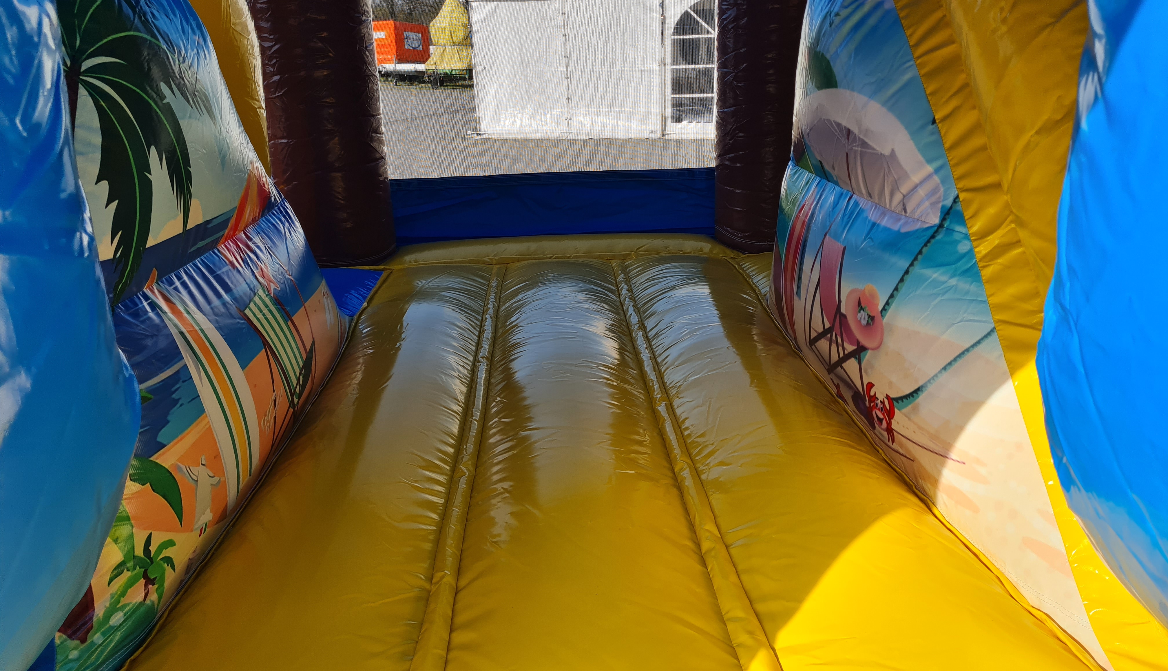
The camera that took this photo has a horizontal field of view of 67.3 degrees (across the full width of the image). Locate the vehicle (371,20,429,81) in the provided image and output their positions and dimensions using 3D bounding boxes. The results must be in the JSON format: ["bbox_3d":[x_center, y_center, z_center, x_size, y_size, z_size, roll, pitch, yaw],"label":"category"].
[{"bbox_3d":[-7.617,-11.237,34.762,2.100,2.197,4.500,2,19,12],"label":"vehicle"}]

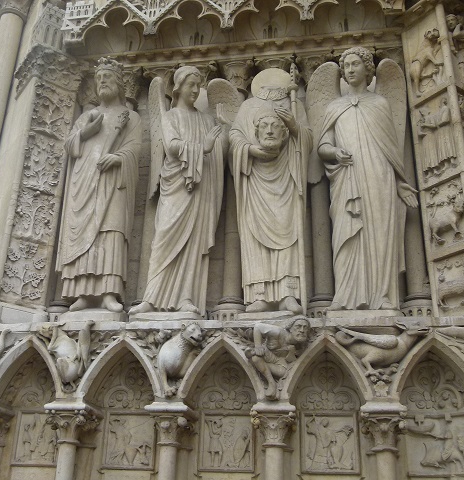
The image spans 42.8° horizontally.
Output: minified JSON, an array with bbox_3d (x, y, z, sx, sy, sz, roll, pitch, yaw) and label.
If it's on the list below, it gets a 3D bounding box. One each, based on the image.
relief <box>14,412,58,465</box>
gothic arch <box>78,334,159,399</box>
[{"bbox_3d":[-1.380,1.418,4.235,0.337,0.358,0.070,-2,-23,8],"label":"relief"},{"bbox_3d":[-0.803,0.926,4.274,0.622,0.451,0.250,-2,-23,9],"label":"gothic arch"}]

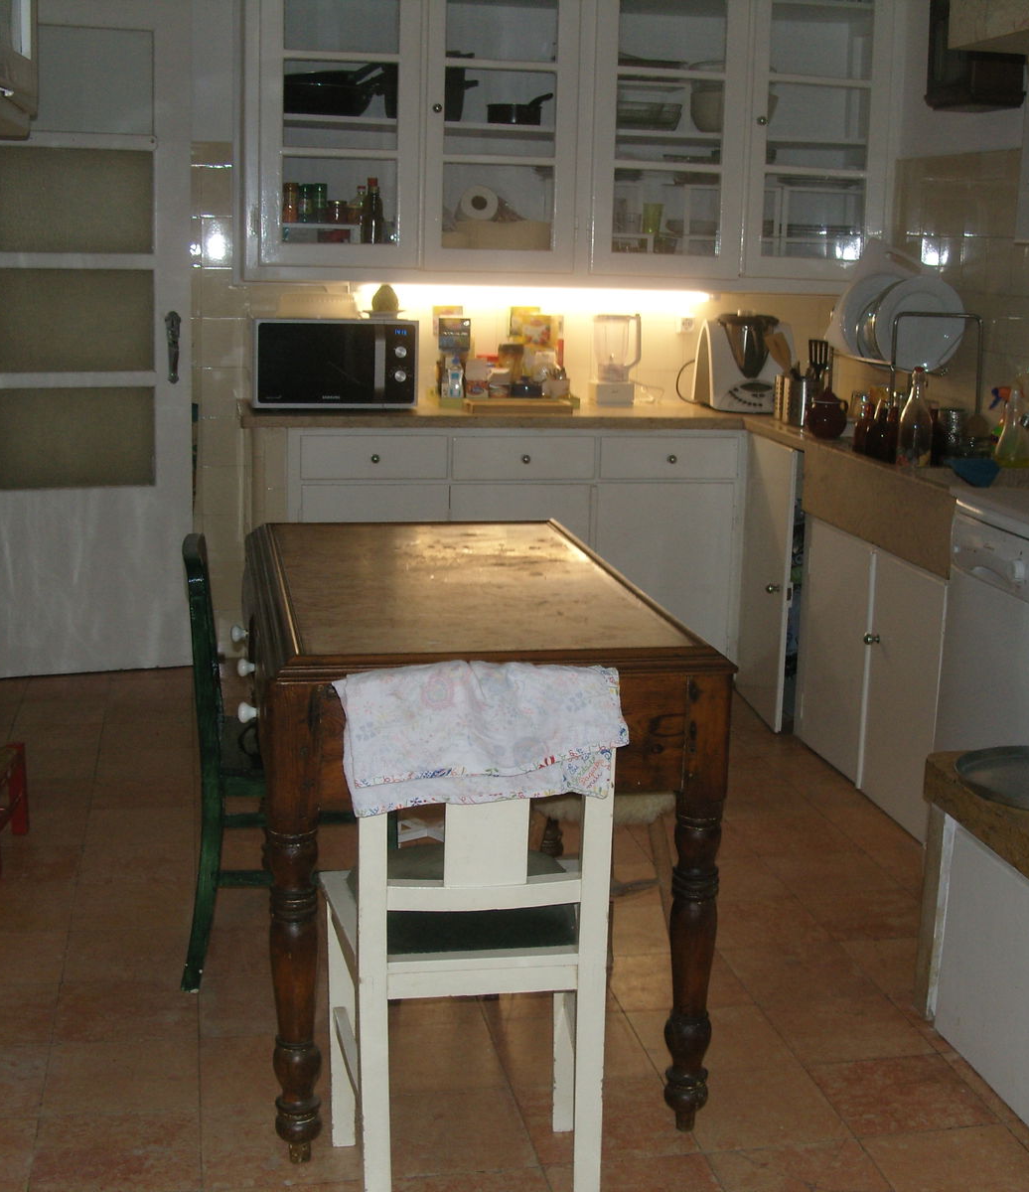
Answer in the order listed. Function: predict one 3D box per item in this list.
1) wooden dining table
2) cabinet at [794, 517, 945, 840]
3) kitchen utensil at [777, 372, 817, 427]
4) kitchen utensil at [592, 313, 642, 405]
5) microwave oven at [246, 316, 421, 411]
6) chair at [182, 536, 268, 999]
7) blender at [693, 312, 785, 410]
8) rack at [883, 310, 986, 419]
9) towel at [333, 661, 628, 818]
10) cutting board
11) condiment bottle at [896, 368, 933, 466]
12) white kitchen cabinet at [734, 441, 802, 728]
[{"bbox_3d":[-0.117,0.338,3.084,0.671,0.780,1.156,-1,12,-10],"label":"wooden dining table"},{"bbox_3d":[1.158,0.181,4.525,0.546,0.625,0.933,0,11,-10],"label":"cabinet"},{"bbox_3d":[0.835,-0.578,5.158,0.104,0.147,0.104,-1,12,-10],"label":"kitchen utensil"},{"bbox_3d":[0.331,-0.759,5.599,0.155,0.299,0.134,-1,12,-10],"label":"kitchen utensil"},{"bbox_3d":[-0.560,-0.720,5.368,0.489,0.268,0.355,-1,12,-10],"label":"microwave oven"},{"bbox_3d":[-0.422,0.290,3.272,0.394,0.783,0.402,-1,12,-10],"label":"chair"},{"bbox_3d":[0.759,-0.771,5.745,0.283,0.308,0.298,1,11,-4],"label":"blender"},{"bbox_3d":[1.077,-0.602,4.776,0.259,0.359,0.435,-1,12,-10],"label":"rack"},{"bbox_3d":[-0.041,0.169,2.099,0.348,0.182,0.080,-1,12,-10],"label":"towel"},{"bbox_3d":[0.001,-0.587,5.381,0.327,0.032,0.228,-1,12,-10],"label":"cutting board"},{"bbox_3d":[0.983,-0.440,4.277,0.089,0.248,0.089,0,11,-10],"label":"condiment bottle"},{"bbox_3d":[1.022,-0.052,5.240,0.546,0.794,0.576,0,11,-10],"label":"white kitchen cabinet"}]

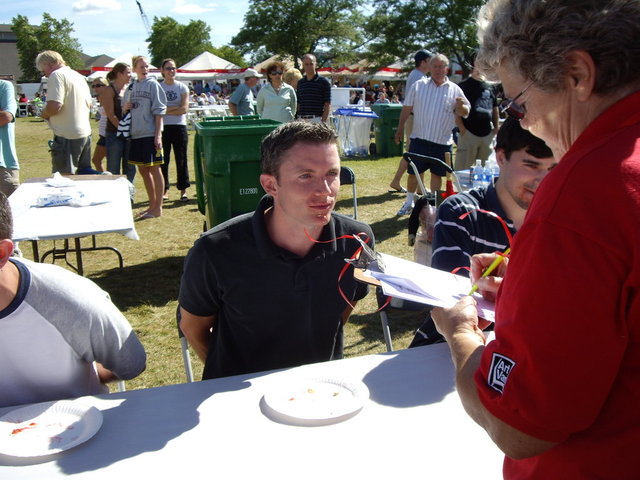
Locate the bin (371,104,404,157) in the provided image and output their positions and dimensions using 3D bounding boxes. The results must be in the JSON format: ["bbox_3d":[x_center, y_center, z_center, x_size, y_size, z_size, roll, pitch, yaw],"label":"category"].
[{"bbox_3d":[1.352,-2.196,13.840,0.600,1.060,0.680,-6,14,-25],"label":"bin"}]

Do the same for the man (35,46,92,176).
[{"bbox_3d":[-2.540,-1.009,7.097,0.450,1.740,0.520,9,15,36],"label":"man"}]

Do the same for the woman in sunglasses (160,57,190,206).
[{"bbox_3d":[-1.777,-1.341,8.537,0.430,1.670,0.330,0,13,-2],"label":"woman in sunglasses"}]

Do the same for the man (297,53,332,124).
[{"bbox_3d":[-0.083,-1.339,8.414,0.480,1.720,0.320,-1,13,-3],"label":"man"}]

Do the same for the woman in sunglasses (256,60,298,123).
[{"bbox_3d":[-0.525,-1.274,8.472,0.520,1.680,0.330,-1,12,-4],"label":"woman in sunglasses"}]

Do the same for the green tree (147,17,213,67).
[{"bbox_3d":[-12.506,-16.262,62.987,6.400,8.000,6.200,0,12,0],"label":"green tree"}]

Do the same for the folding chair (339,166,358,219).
[{"bbox_3d":[0.072,-0.089,5.054,0.470,0.790,0.490,-2,13,-10],"label":"folding chair"}]

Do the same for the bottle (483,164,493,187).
[{"bbox_3d":[1.115,-0.450,4.668,0.066,0.205,0.066,0,13,0],"label":"bottle"}]

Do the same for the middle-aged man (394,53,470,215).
[{"bbox_3d":[1.272,-1.187,7.877,0.780,1.760,0.450,-1,12,-3],"label":"middle-aged man"}]

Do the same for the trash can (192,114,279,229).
[{"bbox_3d":[-0.660,-0.410,5.712,0.650,1.120,0.760,-3,13,-14],"label":"trash can"}]

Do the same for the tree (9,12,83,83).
[{"bbox_3d":[-21.868,-14.640,56.176,6.000,7.700,5.800,0,12,0],"label":"tree"}]

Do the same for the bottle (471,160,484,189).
[{"bbox_3d":[1.105,-0.459,4.914,0.066,0.205,0.066,0,12,0],"label":"bottle"}]

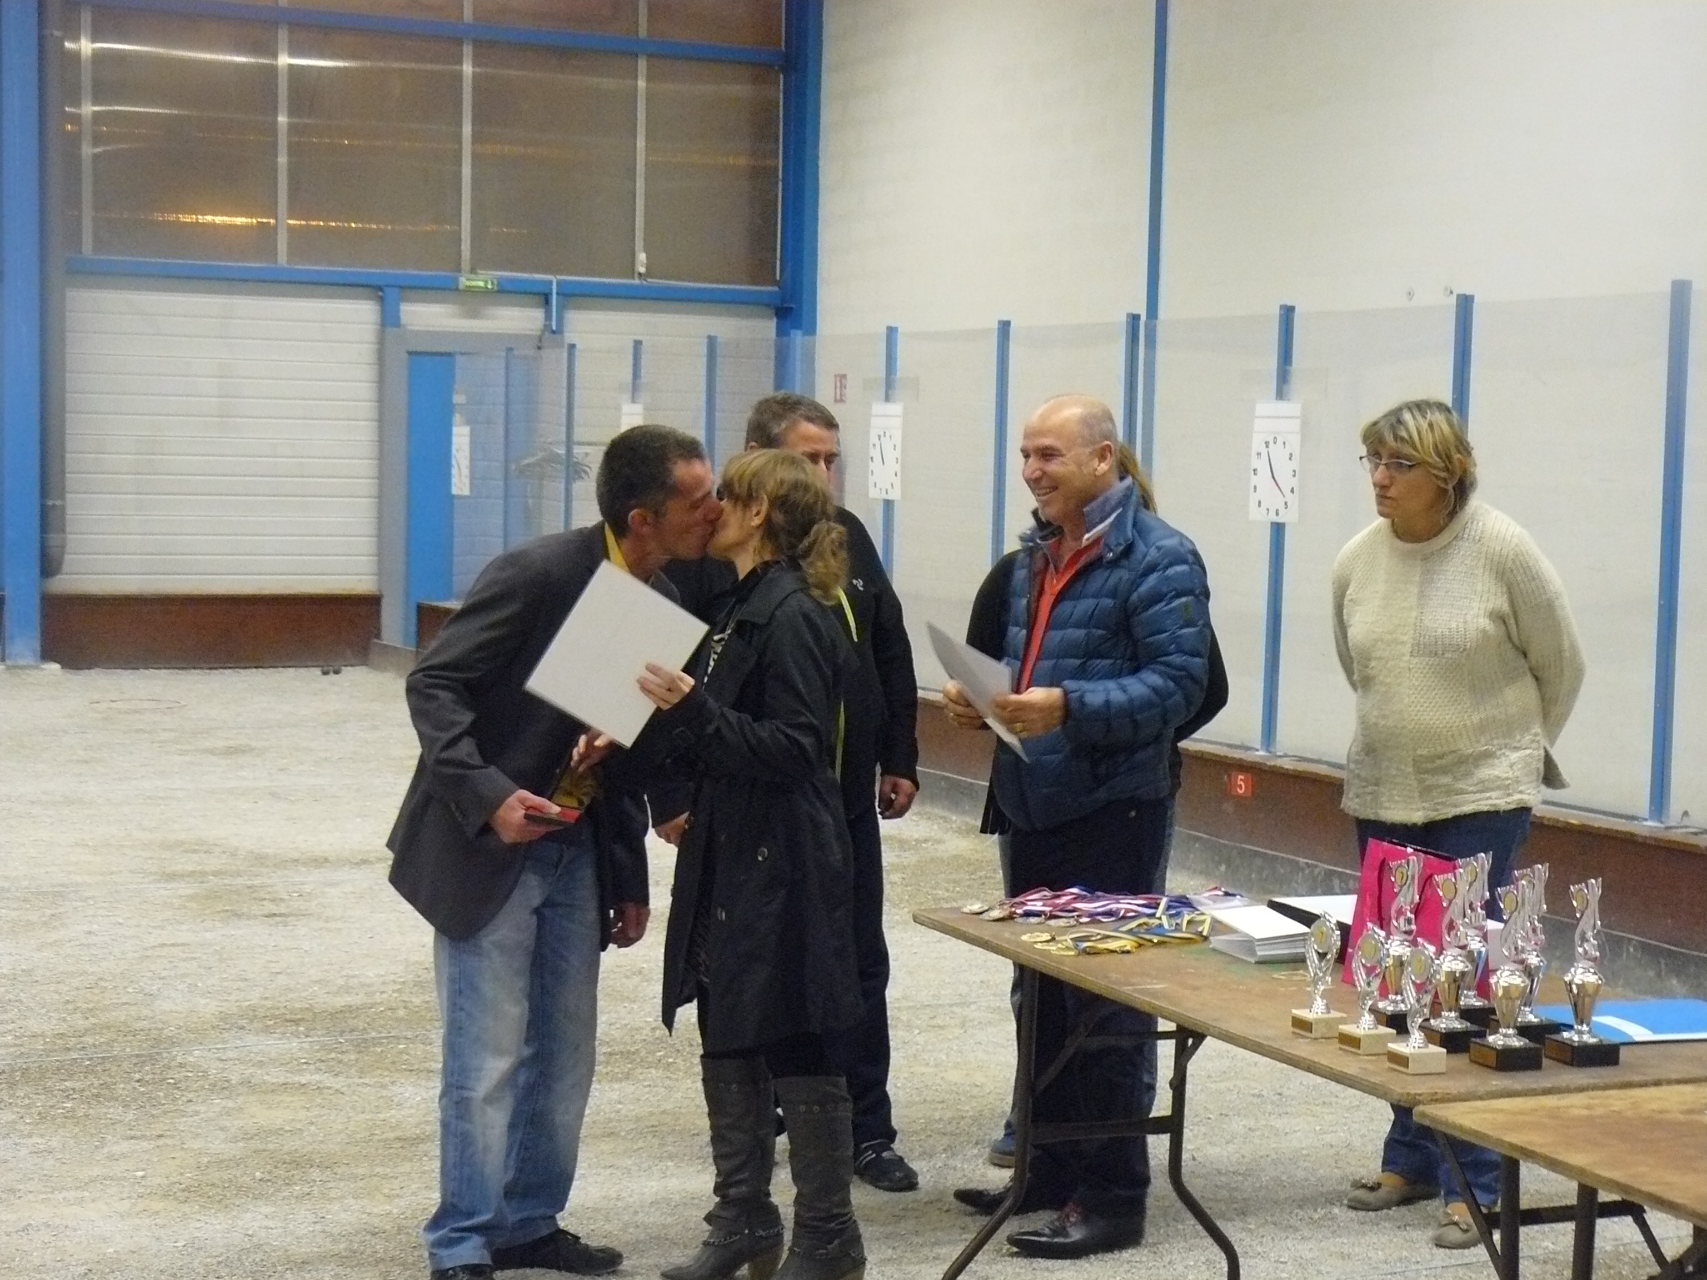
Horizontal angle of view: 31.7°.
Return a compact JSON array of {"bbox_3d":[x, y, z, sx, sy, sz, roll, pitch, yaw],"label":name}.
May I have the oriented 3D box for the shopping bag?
[{"bbox_3d":[0.914,0.456,4.875,0.120,0.235,0.265,0,4,-23],"label":"shopping bag"}]

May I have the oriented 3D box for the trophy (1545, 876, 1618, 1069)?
[{"bbox_3d":[1.058,0.479,4.342,0.073,0.265,0.073,0,4,-22],"label":"trophy"}]

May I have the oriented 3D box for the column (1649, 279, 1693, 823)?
[{"bbox_3d":[2.526,-0.265,9.299,0.050,1.675,0.055,-1,4,-26],"label":"column"}]

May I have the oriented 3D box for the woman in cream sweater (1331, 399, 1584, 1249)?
[{"bbox_3d":[1.268,0.361,6.334,0.510,1.730,0.390,4,4,34],"label":"woman in cream sweater"}]

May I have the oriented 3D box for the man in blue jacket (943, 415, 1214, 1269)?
[{"bbox_3d":[0.458,0.358,6.194,0.450,1.720,0.510,-1,4,-27],"label":"man in blue jacket"}]

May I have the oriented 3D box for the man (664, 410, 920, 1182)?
[{"bbox_3d":[-0.137,0.311,6.714,0.570,1.720,0.400,1,4,-8],"label":"man"}]

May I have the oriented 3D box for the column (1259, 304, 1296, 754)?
[{"bbox_3d":[1.590,-0.409,11.252,0.050,1.667,0.055,-1,4,-26],"label":"column"}]

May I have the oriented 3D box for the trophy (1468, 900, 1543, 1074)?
[{"bbox_3d":[0.938,0.480,4.300,0.073,0.262,0.073,0,4,-22],"label":"trophy"}]

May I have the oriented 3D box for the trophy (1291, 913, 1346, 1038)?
[{"bbox_3d":[0.700,0.501,4.502,0.058,0.185,0.058,0,4,-22],"label":"trophy"}]

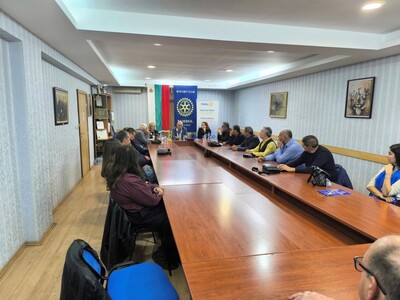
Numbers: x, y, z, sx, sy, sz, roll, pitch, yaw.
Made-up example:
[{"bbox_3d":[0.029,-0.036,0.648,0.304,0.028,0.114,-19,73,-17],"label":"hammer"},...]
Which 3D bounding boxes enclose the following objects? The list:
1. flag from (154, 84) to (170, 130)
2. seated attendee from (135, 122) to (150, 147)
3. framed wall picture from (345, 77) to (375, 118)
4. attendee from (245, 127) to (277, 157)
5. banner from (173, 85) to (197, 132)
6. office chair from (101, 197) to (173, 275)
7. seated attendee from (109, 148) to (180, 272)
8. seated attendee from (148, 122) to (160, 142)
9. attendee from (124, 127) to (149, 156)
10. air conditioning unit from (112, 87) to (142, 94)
[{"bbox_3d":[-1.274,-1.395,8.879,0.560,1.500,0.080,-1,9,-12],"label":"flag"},{"bbox_3d":[-1.544,-0.047,6.898,0.800,1.300,0.570,-4,10,-29],"label":"seated attendee"},{"bbox_3d":[2.502,-0.798,4.178,0.030,0.600,0.530,-1,9,-12],"label":"framed wall picture"},{"bbox_3d":[1.291,0.200,5.452,0.830,1.300,0.580,2,9,8],"label":"attendee"},{"bbox_3d":[-0.557,-1.585,10.324,0.900,1.780,0.040,-1,9,-13],"label":"banner"},{"bbox_3d":[-0.629,0.808,2.696,0.590,0.830,0.540,-3,9,-22],"label":"office chair"},{"bbox_3d":[-0.570,0.591,2.729,0.740,1.250,0.500,-4,10,-29],"label":"seated attendee"},{"bbox_3d":[-1.461,-0.221,8.187,0.480,1.220,0.750,-3,9,-20],"label":"seated attendee"},{"bbox_3d":[-1.321,0.185,5.428,0.820,1.280,0.570,-4,9,-26],"label":"attendee"},{"bbox_3d":[-2.779,-2.272,10.113,1.040,0.290,0.220,-1,9,-13],"label":"air conditioning unit"}]

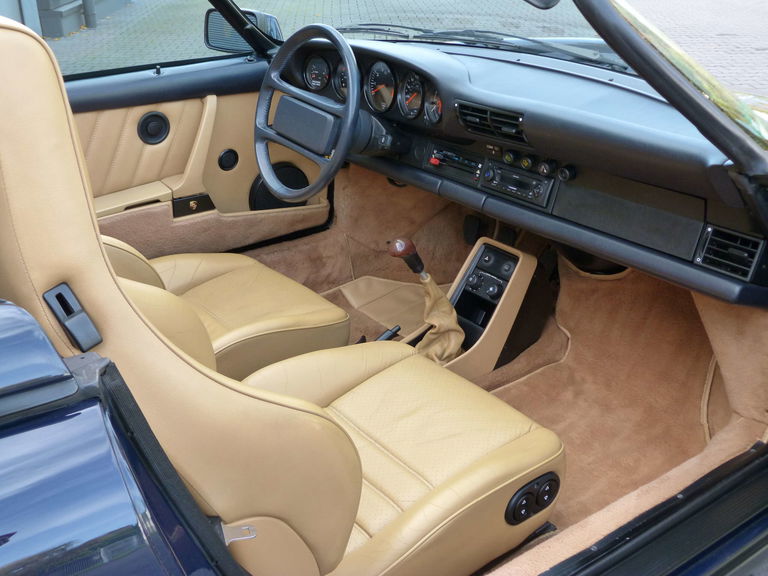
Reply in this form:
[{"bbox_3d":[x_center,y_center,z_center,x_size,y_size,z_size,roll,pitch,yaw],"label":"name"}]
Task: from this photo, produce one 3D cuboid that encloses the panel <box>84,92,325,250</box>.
[{"bbox_3d":[-0.535,-0.230,2.061,1.000,0.415,0.110,-16,28,-34],"label":"panel"}]

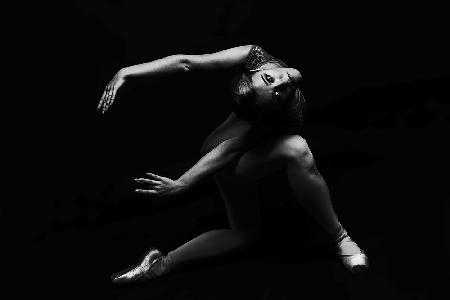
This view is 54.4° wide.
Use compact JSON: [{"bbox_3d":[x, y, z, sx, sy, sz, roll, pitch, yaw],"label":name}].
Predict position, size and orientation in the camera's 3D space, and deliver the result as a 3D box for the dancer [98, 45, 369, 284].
[{"bbox_3d":[0.055,0.050,1.780,1.040,0.930,0.680,2,8,11],"label":"dancer"}]

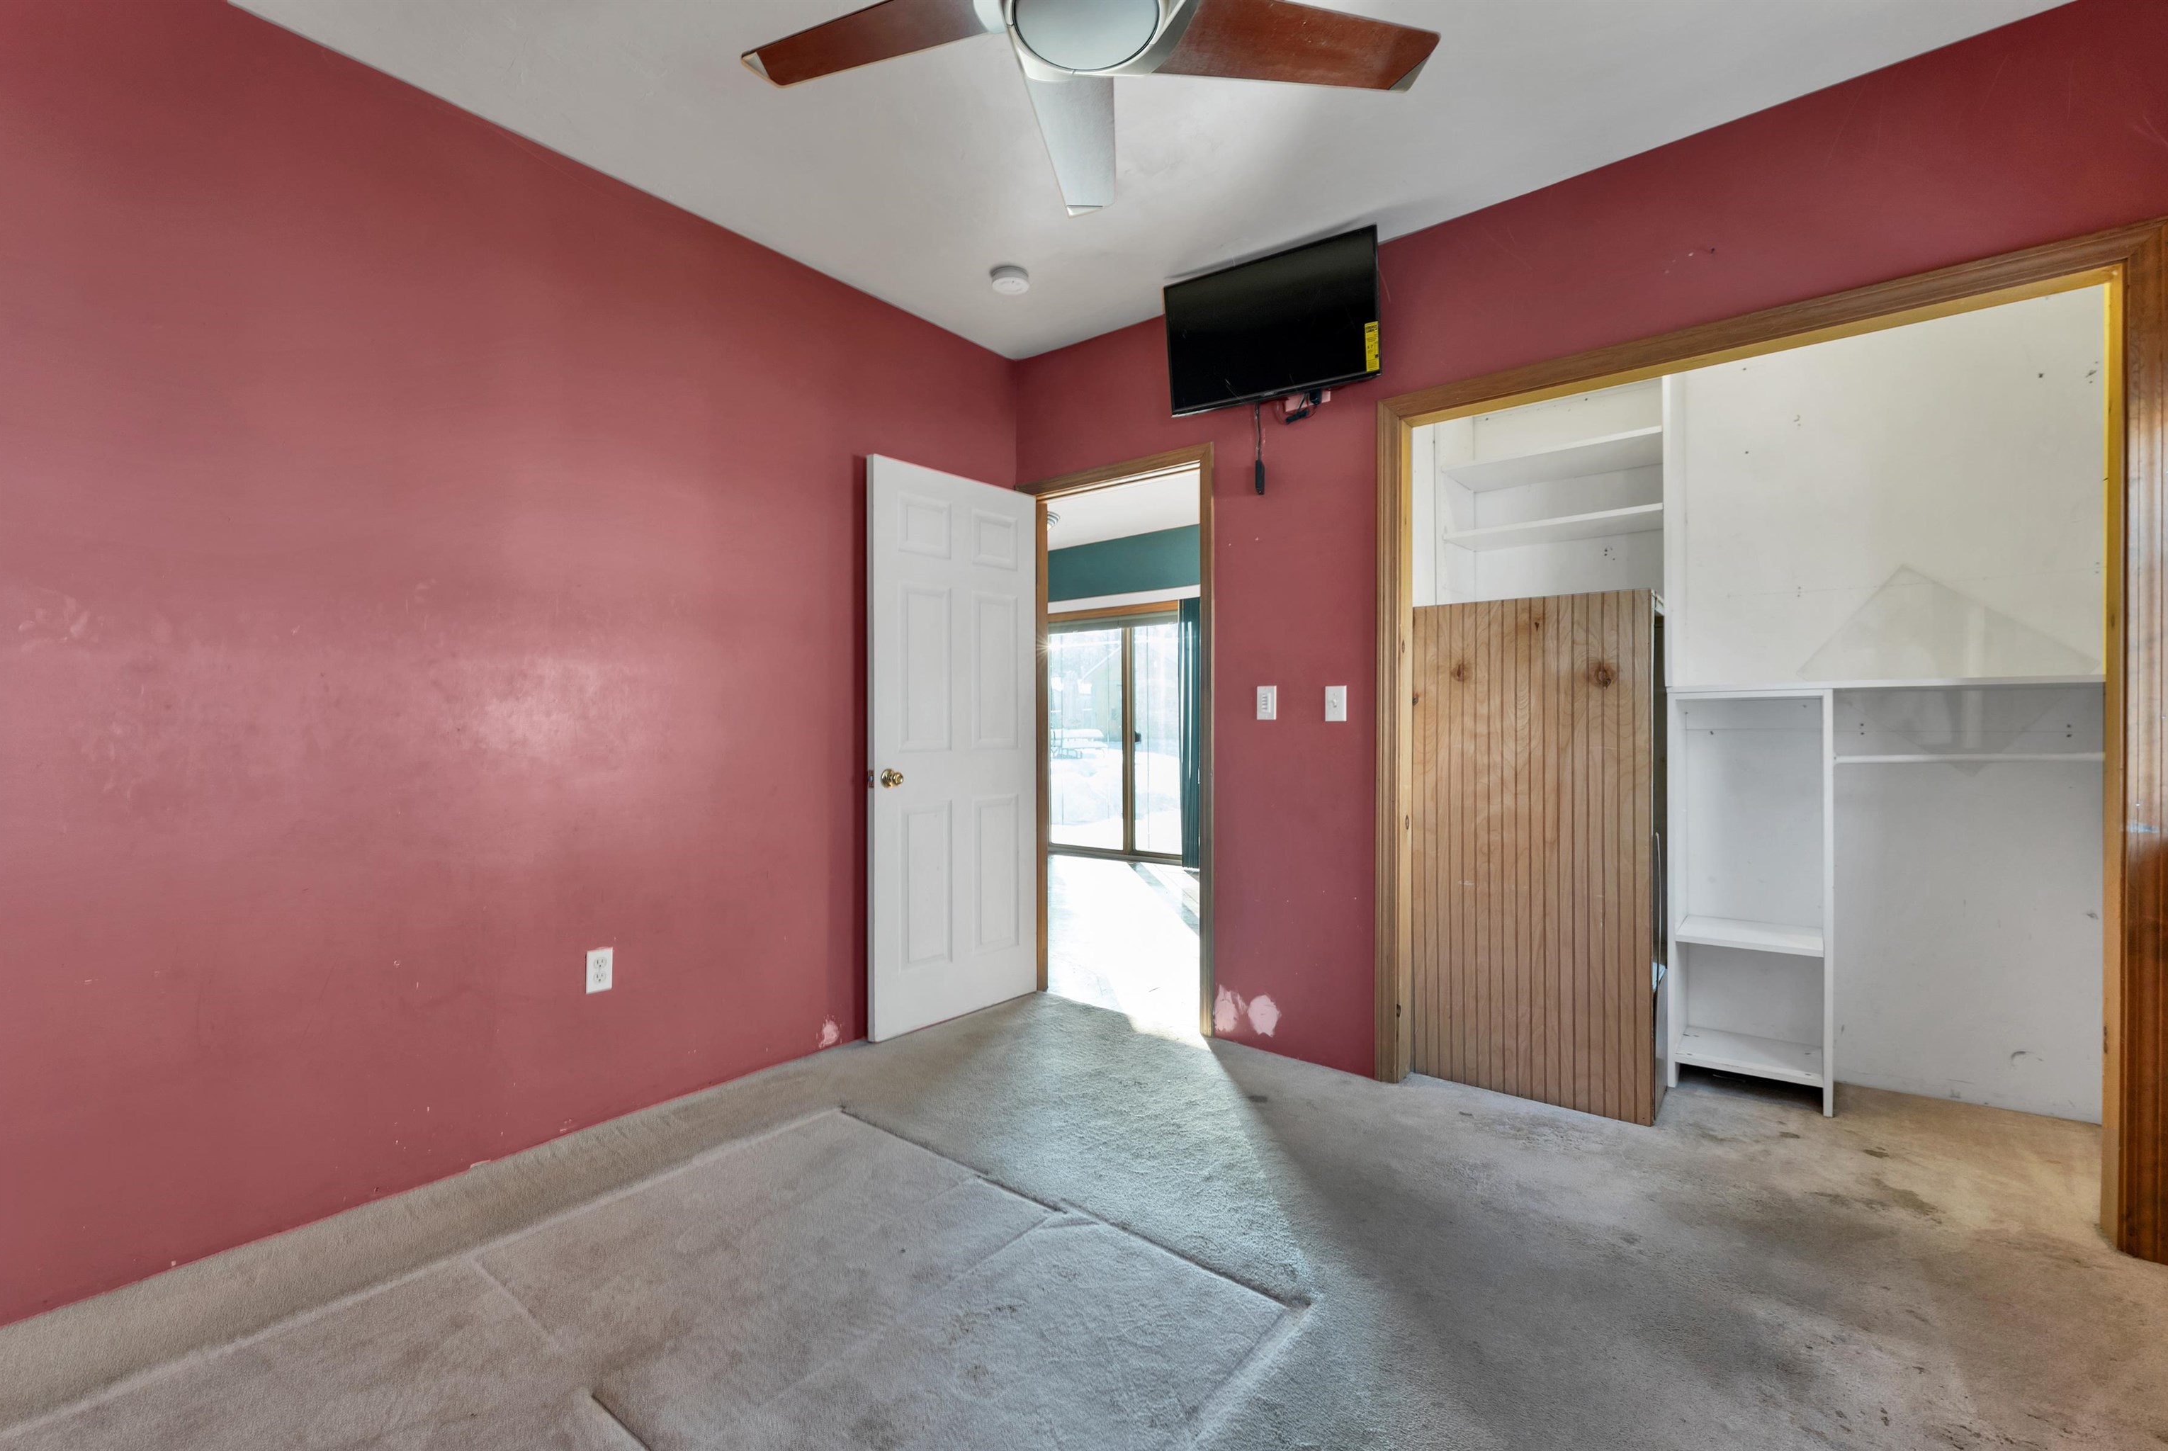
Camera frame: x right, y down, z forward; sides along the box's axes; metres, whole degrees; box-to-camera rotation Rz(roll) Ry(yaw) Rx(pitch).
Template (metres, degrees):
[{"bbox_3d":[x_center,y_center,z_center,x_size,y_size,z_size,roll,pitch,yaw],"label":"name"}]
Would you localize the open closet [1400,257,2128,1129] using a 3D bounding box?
[{"bbox_3d":[1.905,0.060,2.690,1.600,2.100,0.820,0,0,39],"label":"open closet"}]

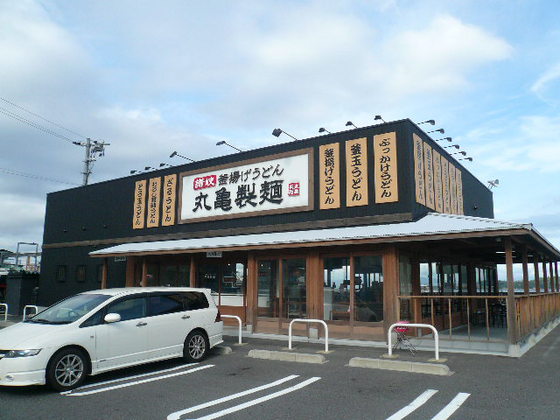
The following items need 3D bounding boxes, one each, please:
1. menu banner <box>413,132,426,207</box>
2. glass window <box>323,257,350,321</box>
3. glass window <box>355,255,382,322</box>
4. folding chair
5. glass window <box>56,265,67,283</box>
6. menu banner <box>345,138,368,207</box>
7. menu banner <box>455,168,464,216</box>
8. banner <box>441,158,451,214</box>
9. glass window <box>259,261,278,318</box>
[{"bbox_3d":[4.220,-1.205,13.568,0.060,2.099,0.740,-6,-12,34],"label":"menu banner"},{"bbox_3d":[1.560,2.152,12.396,0.840,1.740,0.100,-6,-11,35],"label":"glass window"},{"bbox_3d":[2.316,2.058,11.809,0.762,1.669,0.060,-6,-12,34],"label":"glass window"},{"bbox_3d":[2.849,2.937,10.411,0.420,0.710,0.420,-6,-12,34],"label":"folding chair"},{"bbox_3d":[-10.831,3.164,22.496,0.809,0.863,0.080,-6,-12,34],"label":"glass window"},{"bbox_3d":[2.338,-1.146,13.769,0.710,2.070,0.080,-6,-11,35],"label":"menu banner"},{"bbox_3d":[6.927,-0.538,17.304,0.080,2.060,0.740,-6,-11,34],"label":"menu banner"},{"bbox_3d":[5.837,-0.795,15.769,0.080,2.060,0.740,-6,-11,34],"label":"banner"},{"bbox_3d":[-0.365,2.366,13.727,0.780,1.670,0.100,-6,-11,35],"label":"glass window"}]

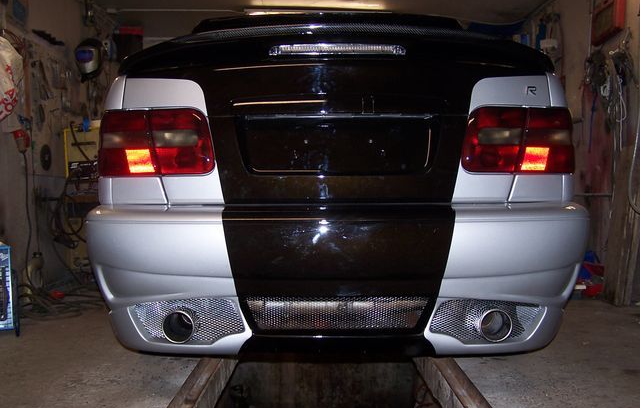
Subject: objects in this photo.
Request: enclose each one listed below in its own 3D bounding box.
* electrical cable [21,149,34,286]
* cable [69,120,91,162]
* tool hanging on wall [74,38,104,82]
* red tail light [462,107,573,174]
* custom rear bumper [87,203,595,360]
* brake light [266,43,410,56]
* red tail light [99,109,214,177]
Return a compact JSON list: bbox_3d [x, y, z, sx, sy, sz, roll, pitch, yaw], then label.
[{"bbox_3d":[-1.769,0.094,4.250,0.080,0.810,0.070,0,2,0],"label":"electrical cable"},{"bbox_3d":[-1.653,-0.431,4.850,0.160,0.285,0.080,0,2,-6],"label":"cable"},{"bbox_3d":[-1.706,-1.062,5.200,0.210,0.310,0.240,0,2,3],"label":"tool hanging on wall"},{"bbox_3d":[0.674,-0.218,2.410,0.385,0.230,0.150,-1,2,-7],"label":"red tail light"},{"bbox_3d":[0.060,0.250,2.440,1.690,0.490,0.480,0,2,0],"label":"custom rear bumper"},{"bbox_3d":[0.060,-0.534,2.430,0.475,0.045,0.050,0,2,0],"label":"brake light"},{"bbox_3d":[-0.557,-0.211,2.410,0.385,0.230,0.150,0,2,7],"label":"red tail light"}]

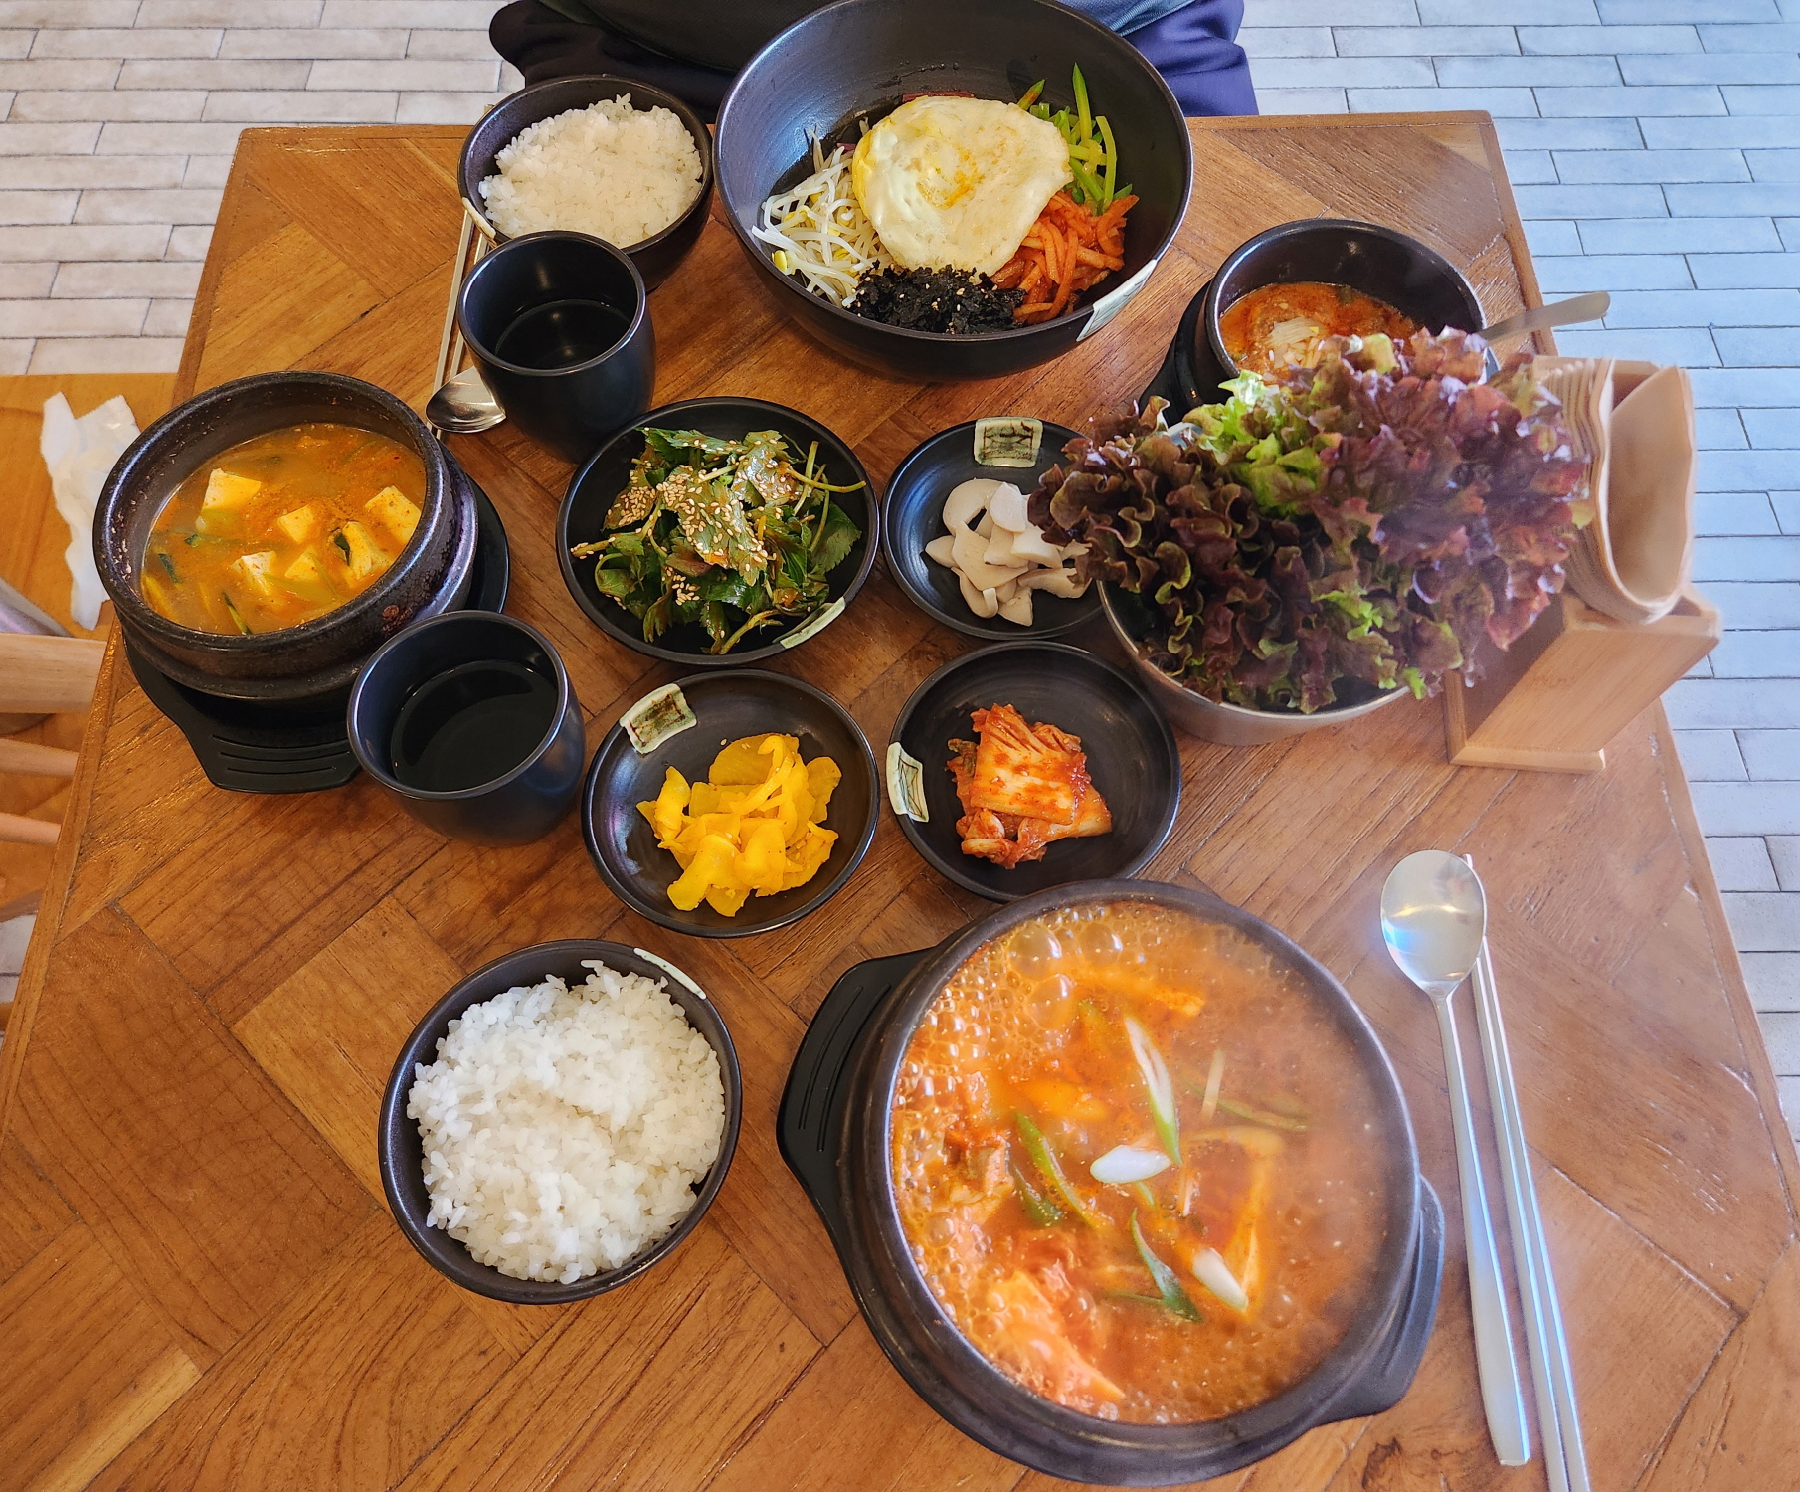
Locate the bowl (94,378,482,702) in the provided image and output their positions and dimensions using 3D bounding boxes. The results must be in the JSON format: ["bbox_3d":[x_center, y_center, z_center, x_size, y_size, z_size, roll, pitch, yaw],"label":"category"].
[{"bbox_3d":[-0.232,-0.075,0.517,0.136,0.064,0.136,0,66,0],"label":"bowl"}]

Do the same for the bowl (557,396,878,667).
[{"bbox_3d":[-0.072,-0.082,0.545,0.128,0.034,0.128,0,66,0],"label":"bowl"}]

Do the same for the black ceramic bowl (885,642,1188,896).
[{"bbox_3d":[0.050,0.013,0.506,0.107,0.027,0.107,0,66,0],"label":"black ceramic bowl"}]

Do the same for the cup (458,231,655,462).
[{"bbox_3d":[-0.137,-0.160,0.557,0.075,0.076,0.075,0,66,0],"label":"cup"}]

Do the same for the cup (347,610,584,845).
[{"bbox_3d":[-0.150,0.001,0.484,0.074,0.076,0.074,0,66,0],"label":"cup"}]

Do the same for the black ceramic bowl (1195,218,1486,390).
[{"bbox_3d":[0.178,-0.156,0.556,0.116,0.062,0.116,0,66,0],"label":"black ceramic bowl"}]

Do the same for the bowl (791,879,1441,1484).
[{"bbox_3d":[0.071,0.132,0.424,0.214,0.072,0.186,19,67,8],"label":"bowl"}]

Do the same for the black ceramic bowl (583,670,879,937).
[{"bbox_3d":[-0.062,0.025,0.500,0.108,0.027,0.108,0,66,0],"label":"black ceramic bowl"}]

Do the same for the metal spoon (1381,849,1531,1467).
[{"bbox_3d":[0.198,0.133,0.456,0.038,0.018,0.204,1,66,0],"label":"metal spoon"}]

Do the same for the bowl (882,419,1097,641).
[{"bbox_3d":[0.046,-0.084,0.550,0.107,0.027,0.107,0,66,0],"label":"bowl"}]

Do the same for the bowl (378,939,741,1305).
[{"bbox_3d":[-0.106,0.126,0.439,0.112,0.054,0.112,0,66,0],"label":"bowl"}]

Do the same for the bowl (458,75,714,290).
[{"bbox_3d":[-0.139,-0.246,0.609,0.112,0.054,0.112,0,66,0],"label":"bowl"}]

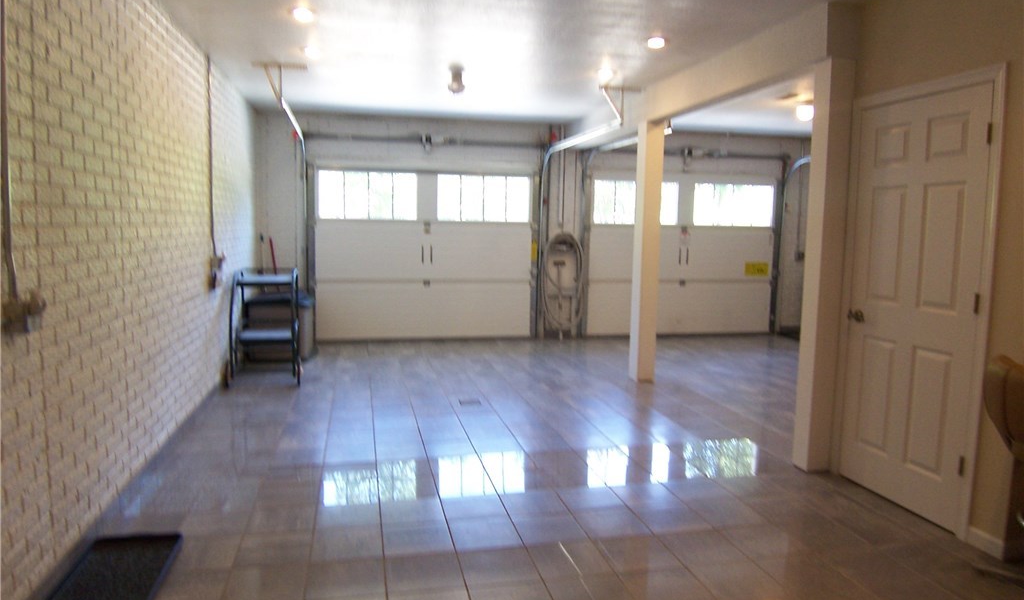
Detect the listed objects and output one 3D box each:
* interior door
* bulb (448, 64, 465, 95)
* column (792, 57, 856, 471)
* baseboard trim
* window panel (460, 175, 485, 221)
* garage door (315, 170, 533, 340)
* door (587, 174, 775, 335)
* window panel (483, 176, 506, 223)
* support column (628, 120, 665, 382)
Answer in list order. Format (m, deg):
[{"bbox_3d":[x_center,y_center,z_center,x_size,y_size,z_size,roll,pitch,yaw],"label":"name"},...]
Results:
[{"bbox_3d":[1.980,0.023,3.410,0.045,2.026,0.783,0,6,-13],"label":"interior door"},{"bbox_3d":[-0.474,-1.846,5.800,0.125,0.165,0.125,0,6,-13],"label":"bulb"},{"bbox_3d":[1.785,-0.167,3.901,0.145,2.336,0.143,0,6,-13],"label":"column"},{"bbox_3d":[2.069,1.066,2.977,0.018,0.072,0.197,0,6,-13],"label":"baseboard trim"},{"bbox_3d":[-0.509,-1.281,8.601,0.285,0.580,0.040,0,6,-13],"label":"window panel"},{"bbox_3d":[-1.068,-0.564,8.557,2.778,2.127,0.080,0,6,-13],"label":"garage door"},{"bbox_3d":[2.347,-0.592,9.316,2.751,2.141,0.080,0,6,-13],"label":"door"},{"bbox_3d":[-0.229,-1.279,8.664,0.293,0.580,0.040,0,6,-13],"label":"window panel"},{"bbox_3d":[1.239,-0.426,6.271,0.150,2.371,0.158,0,6,-13],"label":"support column"}]

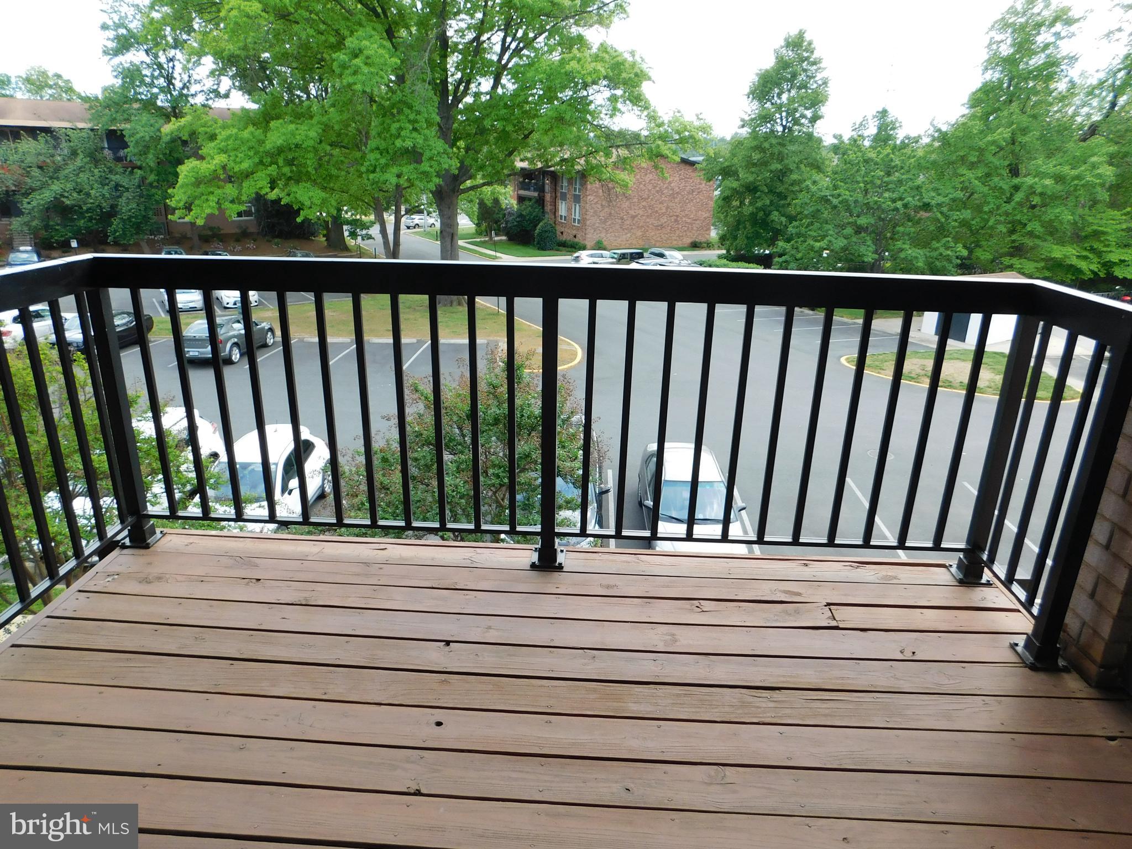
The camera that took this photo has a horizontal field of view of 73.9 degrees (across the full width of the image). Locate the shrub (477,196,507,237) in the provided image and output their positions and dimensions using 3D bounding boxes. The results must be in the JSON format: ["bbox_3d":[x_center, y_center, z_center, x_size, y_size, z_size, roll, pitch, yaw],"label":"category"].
[{"bbox_3d":[-6.499,-18.145,66.208,2.700,3.750,2.600,2,20,2],"label":"shrub"}]

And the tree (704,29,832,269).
[{"bbox_3d":[13.205,-17.643,49.337,8.100,15.000,8.000,2,20,2],"label":"tree"}]

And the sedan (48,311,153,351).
[{"bbox_3d":[-17.820,-3.797,29.087,1.820,1.440,4.750,2,20,2],"label":"sedan"}]

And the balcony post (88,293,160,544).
[{"bbox_3d":[-1.577,-0.028,2.683,0.115,0.985,0.115,2,20,2],"label":"balcony post"}]

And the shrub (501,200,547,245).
[{"bbox_3d":[-3.504,-17.010,63.274,3.800,3.800,3.600,2,20,2],"label":"shrub"}]

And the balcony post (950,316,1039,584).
[{"bbox_3d":[1.467,0.086,2.572,0.115,0.985,0.115,2,20,2],"label":"balcony post"}]

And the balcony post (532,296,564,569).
[{"bbox_3d":[-0.055,0.033,2.618,0.115,0.985,0.115,2,20,2],"label":"balcony post"}]

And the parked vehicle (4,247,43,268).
[{"bbox_3d":[-34.000,-10.308,47.016,1.820,1.650,4.500,-10,23,-29],"label":"parked vehicle"}]

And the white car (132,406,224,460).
[{"bbox_3d":[-8.806,0.912,15.220,1.820,1.570,4.500,2,20,2],"label":"white car"}]

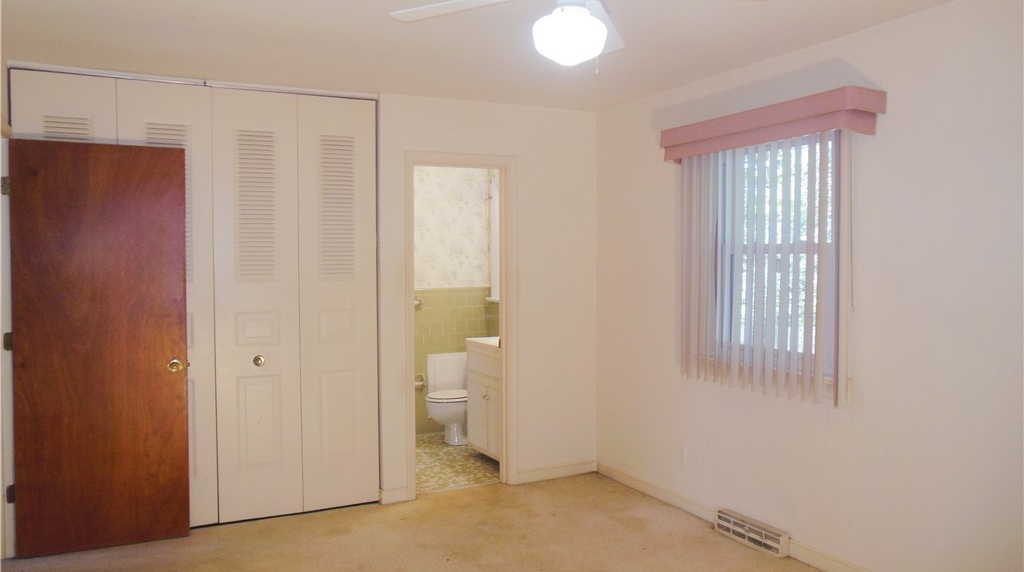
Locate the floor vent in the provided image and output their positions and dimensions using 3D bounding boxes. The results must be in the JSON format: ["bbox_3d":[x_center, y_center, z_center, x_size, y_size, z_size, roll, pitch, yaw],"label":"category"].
[{"bbox_3d":[1.214,1.258,3.775,0.054,0.110,0.460,-1,2,-28],"label":"floor vent"}]

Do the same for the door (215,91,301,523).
[{"bbox_3d":[-1.368,0.112,3.996,0.432,2.303,0.032,-1,2,-28],"label":"door"}]

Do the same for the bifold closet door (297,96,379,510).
[{"bbox_3d":[-0.981,0.105,4.199,0.442,2.315,0.032,-1,2,-28],"label":"bifold closet door"}]

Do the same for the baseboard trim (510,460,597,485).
[{"bbox_3d":[0.314,1.234,4.875,0.605,0.081,0.018,-1,2,-28],"label":"baseboard trim"}]

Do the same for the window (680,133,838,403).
[{"bbox_3d":[1.211,-0.102,3.664,0.115,1.205,1.020,-1,2,-28],"label":"window"}]

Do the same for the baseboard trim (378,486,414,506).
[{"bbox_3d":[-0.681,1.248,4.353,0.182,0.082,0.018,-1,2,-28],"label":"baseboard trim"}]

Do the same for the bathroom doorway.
[{"bbox_3d":[-0.315,0.241,4.571,0.731,2.086,0.120,-1,2,-28],"label":"bathroom doorway"}]

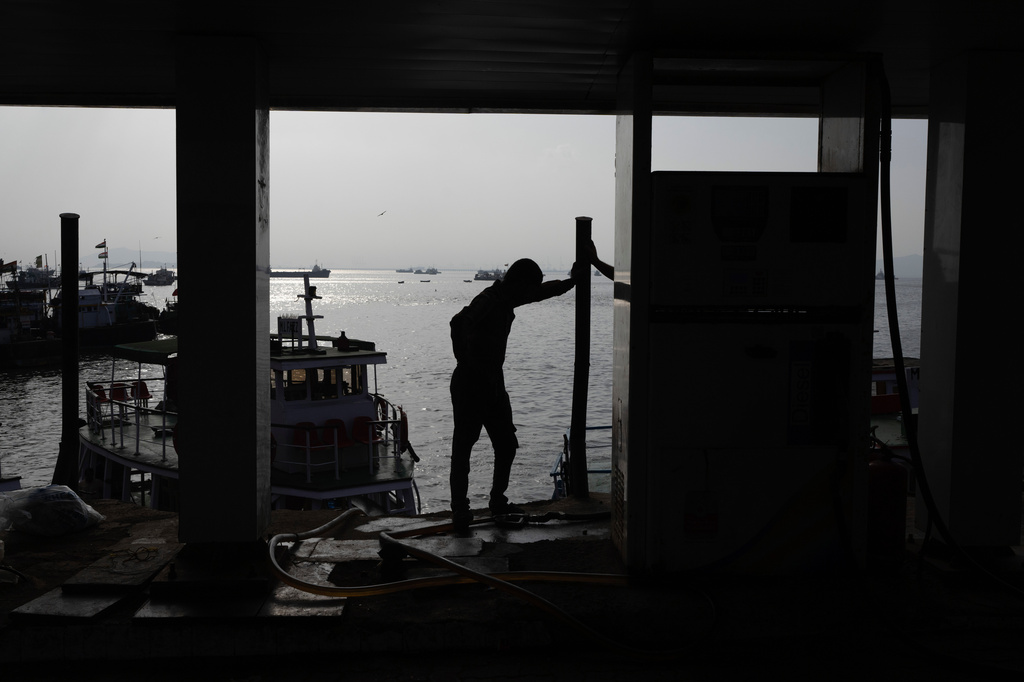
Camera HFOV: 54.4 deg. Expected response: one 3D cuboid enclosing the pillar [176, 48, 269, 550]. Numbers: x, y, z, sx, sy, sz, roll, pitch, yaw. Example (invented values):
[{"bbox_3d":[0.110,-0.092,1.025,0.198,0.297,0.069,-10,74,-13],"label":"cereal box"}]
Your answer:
[{"bbox_3d":[-1.479,-0.250,5.110,0.390,2.500,0.380,0,4,-3],"label":"pillar"}]

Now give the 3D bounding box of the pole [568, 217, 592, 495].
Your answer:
[{"bbox_3d":[0.443,0.102,6.250,0.120,1.760,0.120,0,4,0],"label":"pole"}]

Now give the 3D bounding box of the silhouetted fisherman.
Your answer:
[{"bbox_3d":[0.030,0.286,5.830,0.580,1.550,0.700,4,5,37],"label":"silhouetted fisherman"}]

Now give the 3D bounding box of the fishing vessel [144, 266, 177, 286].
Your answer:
[{"bbox_3d":[-119.380,-22.076,338.000,10.500,6.600,3.900,-1,4,-16],"label":"fishing vessel"}]

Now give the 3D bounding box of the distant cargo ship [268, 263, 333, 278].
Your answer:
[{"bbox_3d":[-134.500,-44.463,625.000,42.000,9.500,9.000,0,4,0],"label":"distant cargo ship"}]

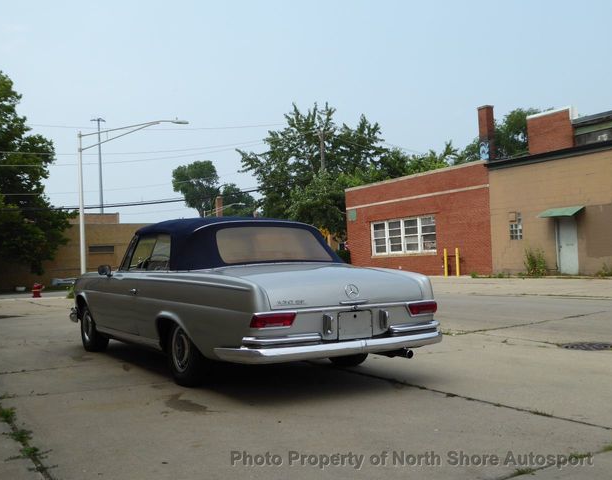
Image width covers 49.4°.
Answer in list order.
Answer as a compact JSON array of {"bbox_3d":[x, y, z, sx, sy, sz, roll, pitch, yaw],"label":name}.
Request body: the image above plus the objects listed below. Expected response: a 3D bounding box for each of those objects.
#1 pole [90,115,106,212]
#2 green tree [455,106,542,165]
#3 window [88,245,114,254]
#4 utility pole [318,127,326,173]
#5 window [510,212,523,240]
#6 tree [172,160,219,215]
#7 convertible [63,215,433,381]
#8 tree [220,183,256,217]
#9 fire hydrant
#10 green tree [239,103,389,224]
[{"bbox_3d":[-20.020,-3.794,65.000,1.500,16.338,0.500,-2,-2,0],"label":"pole"},{"bbox_3d":[13.593,-3.660,47.000,6.600,11.393,6.600,-2,-2,0],"label":"green tree"},{"bbox_3d":[-11.982,0.557,39.000,1.500,0.520,0.150,0,-2,-33],"label":"window"},{"bbox_3d":[1.236,-2.597,47.000,1.200,10.411,0.300,0,-2,-33],"label":"utility pole"},{"bbox_3d":[8.824,-0.566,27.900,0.150,1.160,0.600,0,-2,-33],"label":"window"},{"bbox_3d":[-13.161,-2.430,80.000,5.800,14.250,5.800,-2,-2,0],"label":"tree"},{"bbox_3d":[-0.885,0.483,6.590,1.830,1.430,4.860,0,-2,-33],"label":"convertible"},{"bbox_3d":[-8.439,-1.230,82.000,5.600,11.707,5.600,-2,-2,0],"label":"tree"},{"bbox_3d":[-11.497,2.175,28.500,0.380,0.640,0.420,0,-2,-33],"label":"fire hydrant"},{"bbox_3d":[0.518,-3.454,46.000,10.200,12.097,9.500,-2,-2,0],"label":"green tree"}]

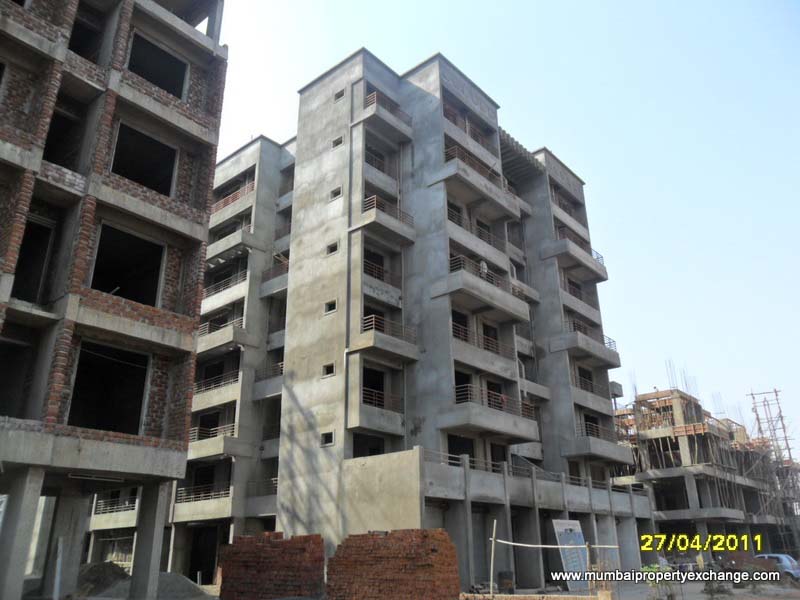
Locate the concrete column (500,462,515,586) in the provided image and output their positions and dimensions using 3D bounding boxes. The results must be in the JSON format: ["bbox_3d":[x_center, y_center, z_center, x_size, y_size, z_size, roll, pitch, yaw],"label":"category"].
[{"bbox_3d":[4.408,9.163,25.773,0.310,4.760,0.280,-20,-29,37],"label":"concrete column"}]

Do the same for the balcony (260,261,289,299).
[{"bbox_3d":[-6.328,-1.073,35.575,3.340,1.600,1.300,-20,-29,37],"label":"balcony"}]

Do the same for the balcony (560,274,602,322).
[{"bbox_3d":[10.789,0.285,38.869,1.110,1.635,5.139,-19,-28,37],"label":"balcony"}]

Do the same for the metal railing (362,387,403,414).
[{"bbox_3d":[-0.676,4.323,26.672,0.070,0.710,2.670,-18,-28,37],"label":"metal railing"}]

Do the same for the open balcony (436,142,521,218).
[{"bbox_3d":[4.080,-5.805,32.506,1.420,1.620,5.620,-20,-29,37],"label":"open balcony"}]

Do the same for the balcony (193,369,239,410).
[{"bbox_3d":[-10.028,5.295,35.046,4.876,1.606,1.168,-19,-28,37],"label":"balcony"}]

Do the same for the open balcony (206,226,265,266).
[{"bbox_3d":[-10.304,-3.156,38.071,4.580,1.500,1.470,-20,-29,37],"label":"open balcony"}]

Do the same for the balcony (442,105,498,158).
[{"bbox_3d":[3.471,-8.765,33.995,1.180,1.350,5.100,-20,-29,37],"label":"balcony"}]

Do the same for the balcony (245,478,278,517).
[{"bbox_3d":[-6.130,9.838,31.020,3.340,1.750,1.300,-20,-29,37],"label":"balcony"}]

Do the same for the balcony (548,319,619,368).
[{"bbox_3d":[11.120,2.831,37.386,1.694,1.635,5.665,-19,-28,37],"label":"balcony"}]

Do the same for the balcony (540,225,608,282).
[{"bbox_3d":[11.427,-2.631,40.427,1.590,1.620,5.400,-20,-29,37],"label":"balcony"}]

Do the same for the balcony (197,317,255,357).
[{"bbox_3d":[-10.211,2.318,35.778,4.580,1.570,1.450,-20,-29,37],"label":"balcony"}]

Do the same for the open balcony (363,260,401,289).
[{"bbox_3d":[-0.813,-1.161,28.983,0.080,0.700,2.700,-20,-29,37],"label":"open balcony"}]

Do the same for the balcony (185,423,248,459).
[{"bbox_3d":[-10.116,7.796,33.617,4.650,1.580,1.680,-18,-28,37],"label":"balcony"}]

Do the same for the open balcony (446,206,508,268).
[{"bbox_3d":[3.570,-2.751,31.292,1.060,1.540,5.350,-18,-28,37],"label":"open balcony"}]

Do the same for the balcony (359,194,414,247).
[{"bbox_3d":[-0.778,-3.492,28.875,1.460,1.460,2.818,-19,-28,37],"label":"balcony"}]

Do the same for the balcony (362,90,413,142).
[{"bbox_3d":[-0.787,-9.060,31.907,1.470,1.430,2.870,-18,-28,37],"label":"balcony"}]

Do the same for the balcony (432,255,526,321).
[{"bbox_3d":[3.886,-0.234,29.654,1.723,1.635,5.519,-19,-28,37],"label":"balcony"}]

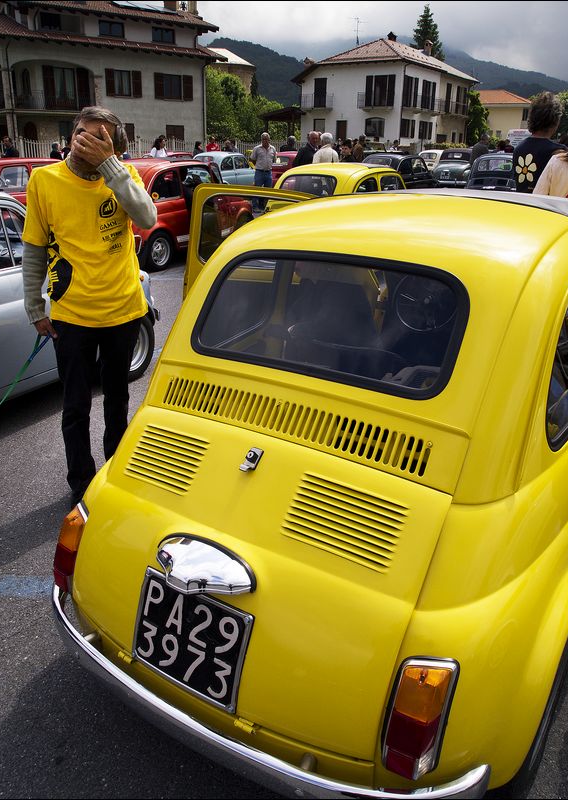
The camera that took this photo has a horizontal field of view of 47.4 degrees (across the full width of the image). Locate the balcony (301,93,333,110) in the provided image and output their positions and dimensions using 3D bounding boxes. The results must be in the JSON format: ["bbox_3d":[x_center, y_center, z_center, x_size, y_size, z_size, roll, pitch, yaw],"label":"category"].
[{"bbox_3d":[2.598,-23.818,51.720,2.500,1.250,0.950,13,25,29],"label":"balcony"}]

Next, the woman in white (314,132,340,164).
[{"bbox_3d":[0.665,-3.479,10.665,0.480,1.640,0.320,-5,22,-14],"label":"woman in white"}]

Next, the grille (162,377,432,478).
[{"bbox_3d":[-0.008,0.048,1.500,0.715,0.075,0.040,14,-5,30],"label":"grille"}]

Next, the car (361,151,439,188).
[{"bbox_3d":[2.867,-5.471,16.214,1.320,1.325,2.970,18,27,37],"label":"car"}]

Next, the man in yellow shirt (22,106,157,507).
[{"bbox_3d":[-0.805,-0.322,2.659,0.550,1.630,0.400,-9,23,-23],"label":"man in yellow shirt"}]

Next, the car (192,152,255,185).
[{"bbox_3d":[-1.706,-6.352,18.354,1.320,1.325,2.970,15,26,33],"label":"car"}]

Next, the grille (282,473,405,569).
[{"bbox_3d":[0.122,0.247,1.317,0.230,0.144,0.025,17,-17,20],"label":"grille"}]

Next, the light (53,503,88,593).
[{"bbox_3d":[-0.547,0.403,1.699,0.080,0.215,0.110,-8,22,-42],"label":"light"}]

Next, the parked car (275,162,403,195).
[{"bbox_3d":[0.769,-2.268,8.024,1.320,1.325,2.950,15,26,32],"label":"parked car"}]

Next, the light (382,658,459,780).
[{"bbox_3d":[0.253,0.606,1.224,0.110,0.215,0.080,8,15,16],"label":"light"}]

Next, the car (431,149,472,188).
[{"bbox_3d":[5.290,-6.832,19.646,1.320,1.380,3.300,8,23,19],"label":"car"}]

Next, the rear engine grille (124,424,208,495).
[{"bbox_3d":[-0.286,0.142,1.560,0.230,0.140,0.025,12,-20,40],"label":"rear engine grille"}]

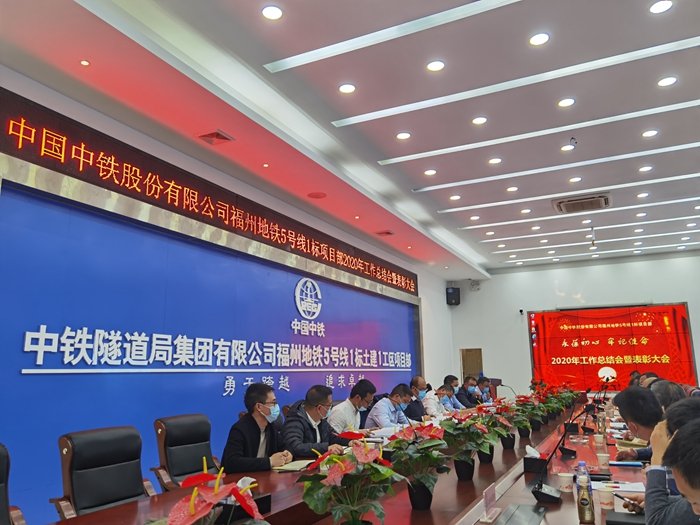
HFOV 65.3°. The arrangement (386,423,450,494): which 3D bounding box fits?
[{"bbox_3d":[0.334,0.972,2.696,0.290,0.375,0.300,-1,-11,0],"label":"arrangement"}]

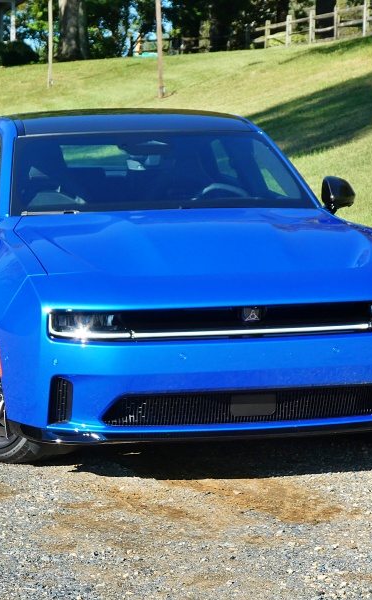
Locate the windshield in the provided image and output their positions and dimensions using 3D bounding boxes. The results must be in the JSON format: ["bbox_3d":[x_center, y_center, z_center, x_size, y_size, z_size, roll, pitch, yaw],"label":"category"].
[{"bbox_3d":[-0.147,-0.620,9.341,1.500,0.390,0.860,-2,7,-13],"label":"windshield"}]

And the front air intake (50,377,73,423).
[{"bbox_3d":[-0.497,0.396,7.672,0.100,0.200,0.100,-2,7,-13],"label":"front air intake"}]

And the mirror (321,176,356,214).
[{"bbox_3d":[0.752,-0.527,9.661,0.220,0.180,0.150,-2,7,-13],"label":"mirror"}]

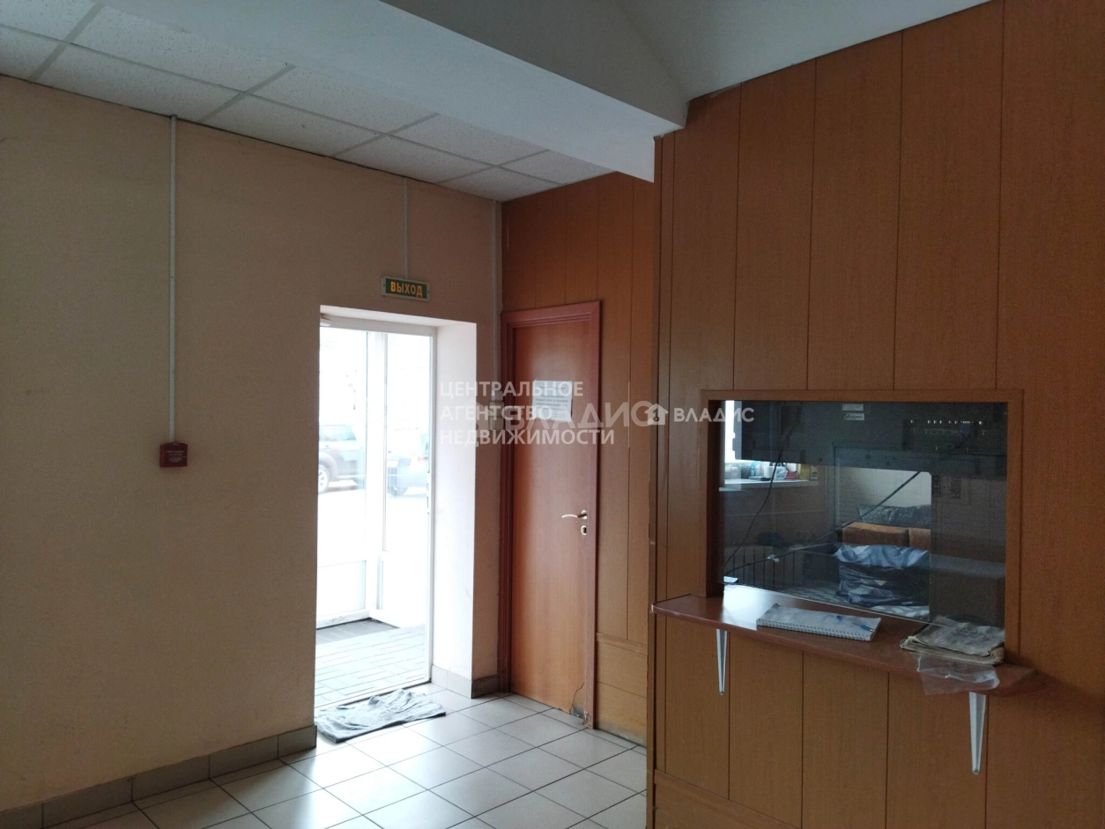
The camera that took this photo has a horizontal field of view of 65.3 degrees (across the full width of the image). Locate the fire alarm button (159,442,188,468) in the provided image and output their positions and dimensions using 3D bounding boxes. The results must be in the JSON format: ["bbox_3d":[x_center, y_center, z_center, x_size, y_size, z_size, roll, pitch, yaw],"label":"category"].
[{"bbox_3d":[-1.548,0.166,3.523,0.093,0.096,0.043,0,1,-44],"label":"fire alarm button"}]

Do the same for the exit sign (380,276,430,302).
[{"bbox_3d":[-0.729,-0.629,4.310,0.282,0.098,0.025,0,1,-44],"label":"exit sign"}]

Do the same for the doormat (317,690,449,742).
[{"bbox_3d":[-0.906,1.526,4.419,0.630,0.037,0.420,0,1,-39],"label":"doormat"}]

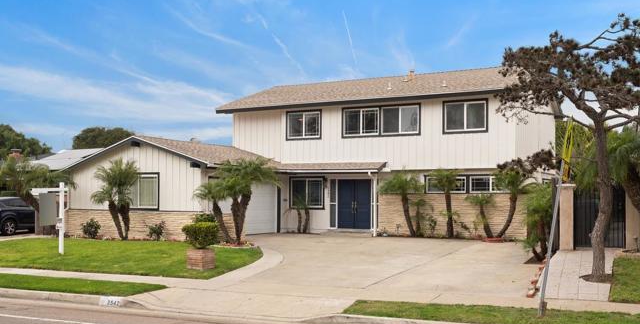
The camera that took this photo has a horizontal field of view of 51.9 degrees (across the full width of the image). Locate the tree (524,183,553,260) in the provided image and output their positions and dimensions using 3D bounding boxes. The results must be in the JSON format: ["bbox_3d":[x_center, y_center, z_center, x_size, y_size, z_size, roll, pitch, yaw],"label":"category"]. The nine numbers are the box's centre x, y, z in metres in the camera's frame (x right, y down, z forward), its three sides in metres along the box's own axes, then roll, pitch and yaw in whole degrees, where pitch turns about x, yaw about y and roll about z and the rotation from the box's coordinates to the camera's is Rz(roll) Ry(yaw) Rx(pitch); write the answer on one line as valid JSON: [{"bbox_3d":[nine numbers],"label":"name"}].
[{"bbox_3d":[5.980,1.660,18.000,0.900,2.150,0.900,-1,-3,27],"label":"tree"}]

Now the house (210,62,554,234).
[{"bbox_3d":[3.494,-0.474,29.586,13.000,6.870,9.700,-1,-3,27],"label":"house"}]

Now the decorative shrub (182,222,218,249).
[{"bbox_3d":[-2.900,1.790,16.000,0.860,0.680,0.860,0,-2,0],"label":"decorative shrub"}]

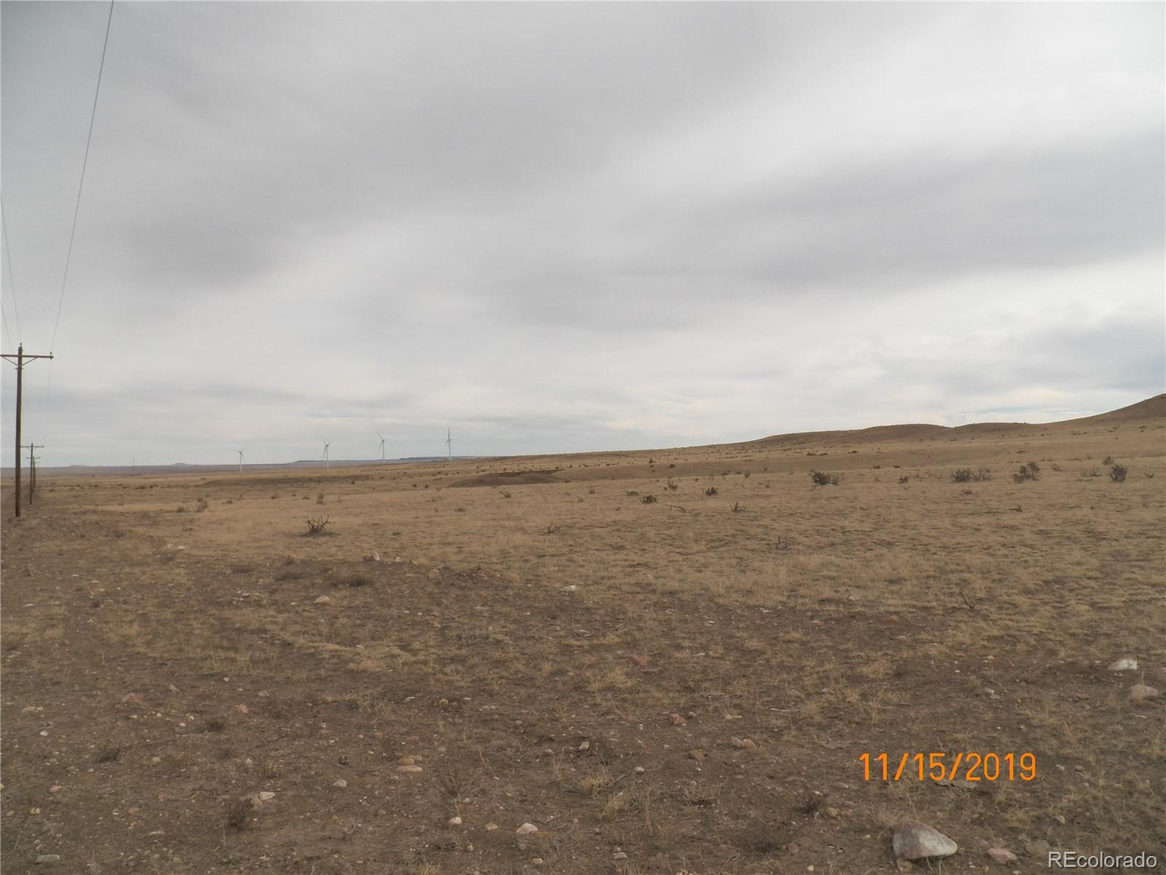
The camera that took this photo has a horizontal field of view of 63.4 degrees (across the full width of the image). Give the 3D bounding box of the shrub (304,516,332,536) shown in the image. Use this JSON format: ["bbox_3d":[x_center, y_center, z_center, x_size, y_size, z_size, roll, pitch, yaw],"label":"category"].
[{"bbox_3d":[-7.154,2.377,25.500,0.711,0.542,0.700,1,-2,-16],"label":"shrub"}]

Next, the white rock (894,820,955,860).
[{"bbox_3d":[1.396,1.642,3.850,0.245,0.125,0.190,-1,-2,20],"label":"white rock"}]

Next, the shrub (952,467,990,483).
[{"bbox_3d":[19.360,1.861,47.000,1.762,0.772,1.300,-1,-2,22],"label":"shrub"}]

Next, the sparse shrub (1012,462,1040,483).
[{"bbox_3d":[21.636,1.710,46.000,1.246,1.066,1.150,-1,-2,25],"label":"sparse shrub"}]

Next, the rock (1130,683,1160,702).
[{"bbox_3d":[3.665,1.663,6.150,0.169,0.105,0.150,-1,-2,31],"label":"rock"}]

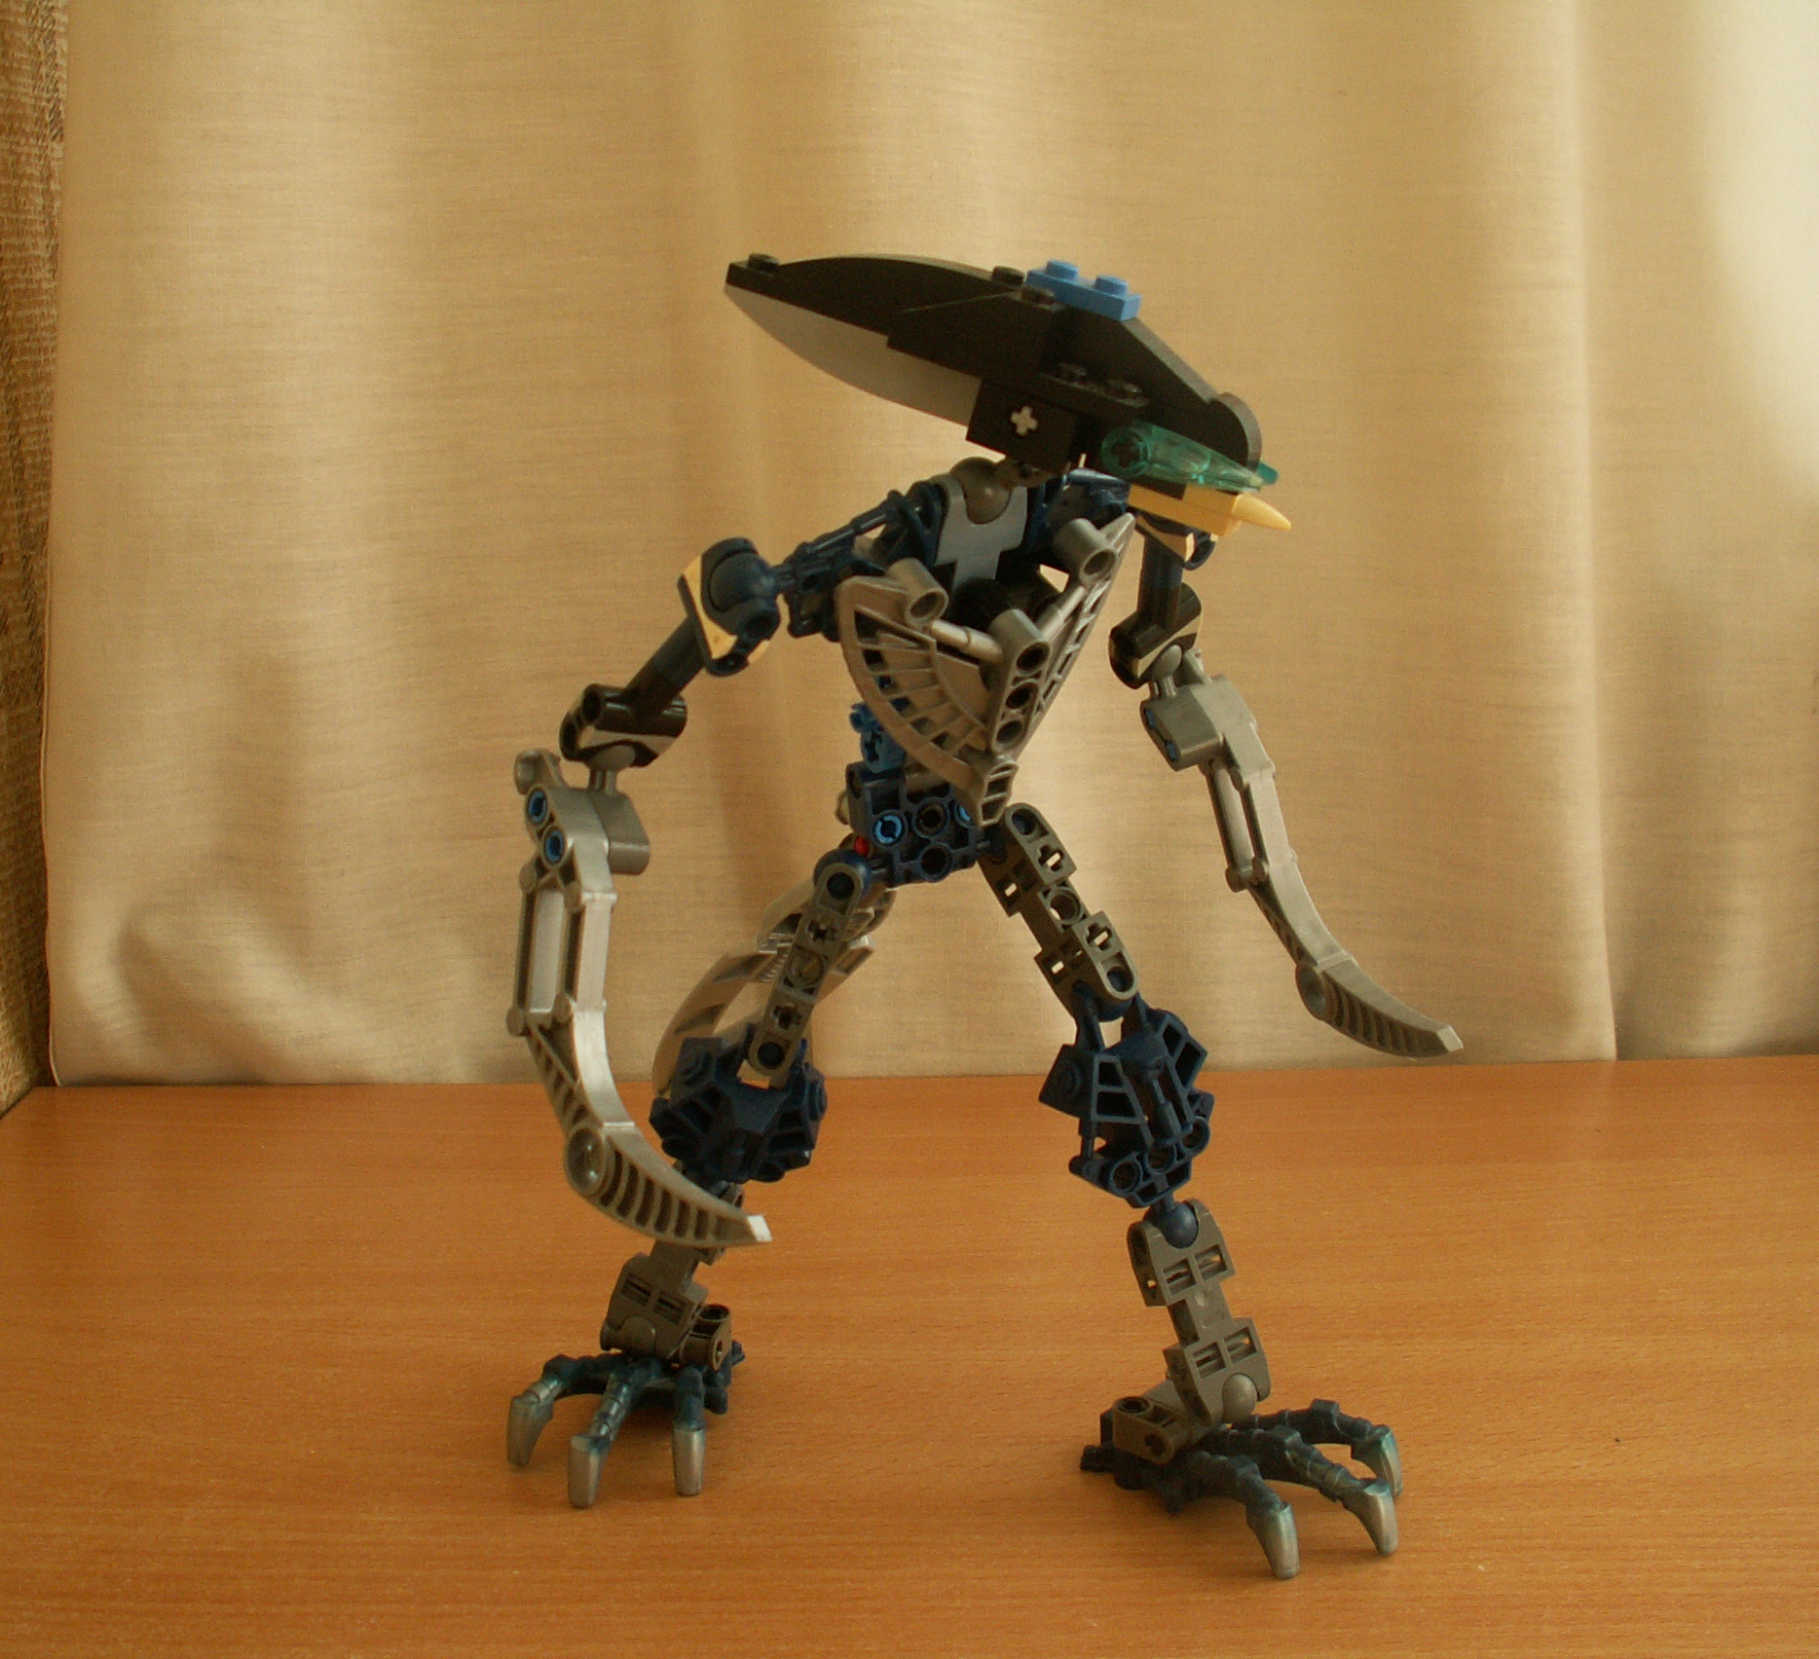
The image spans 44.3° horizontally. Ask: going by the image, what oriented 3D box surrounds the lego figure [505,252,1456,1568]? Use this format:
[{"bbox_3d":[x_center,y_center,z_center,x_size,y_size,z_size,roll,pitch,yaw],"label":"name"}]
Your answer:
[{"bbox_3d":[0.001,0.013,0.379,0.145,0.213,0.125,-5,10,-31],"label":"lego figure"}]

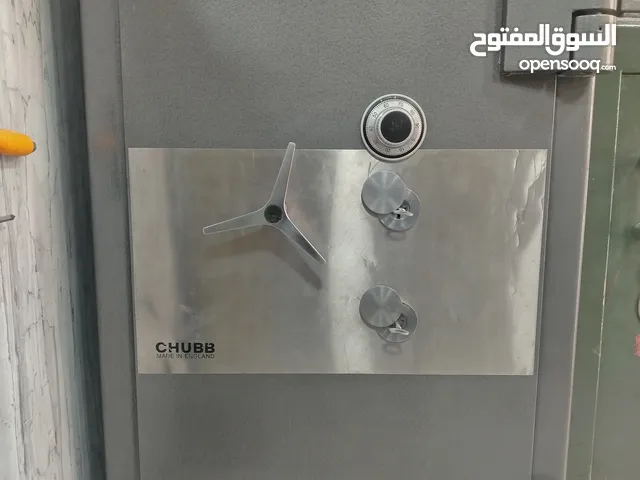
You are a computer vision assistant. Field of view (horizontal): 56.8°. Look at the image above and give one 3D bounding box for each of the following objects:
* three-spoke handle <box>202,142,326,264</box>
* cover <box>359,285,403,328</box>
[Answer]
[{"bbox_3d":[-0.068,-0.047,0.753,0.152,0.151,0.050,0,9,0],"label":"three-spoke handle"},{"bbox_3d":[0.081,0.088,0.791,0.056,0.056,0.009,0,9,0],"label":"cover"}]

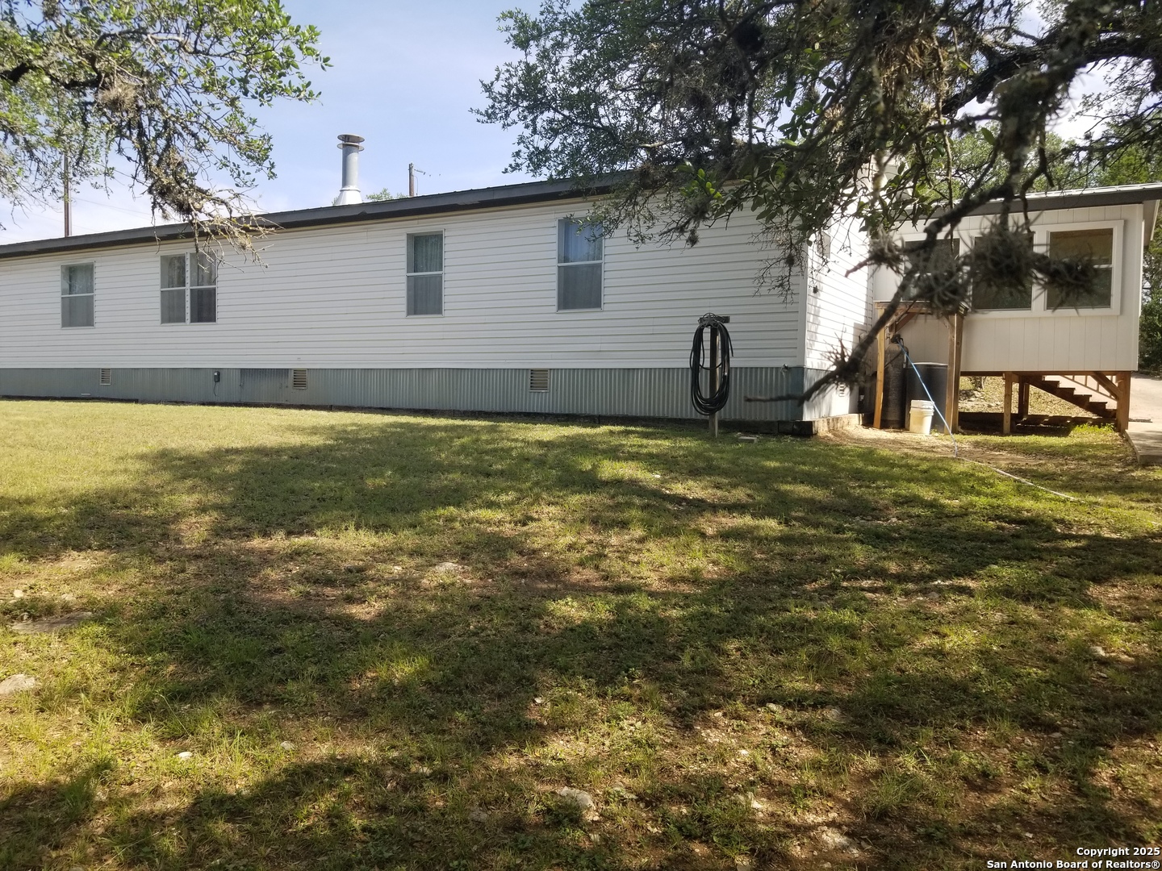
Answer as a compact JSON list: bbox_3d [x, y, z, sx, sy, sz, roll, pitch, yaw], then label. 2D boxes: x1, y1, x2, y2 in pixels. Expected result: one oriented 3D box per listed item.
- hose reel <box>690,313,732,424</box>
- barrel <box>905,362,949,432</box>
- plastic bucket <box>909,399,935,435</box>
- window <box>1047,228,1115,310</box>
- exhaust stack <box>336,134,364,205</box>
[{"bbox_3d":[1.634,-0.849,10.950,0.510,1.369,0.240,3,3,29],"label":"hose reel"},{"bbox_3d":[4.845,-0.527,12.200,0.600,0.980,0.600,3,3,29],"label":"barrel"},{"bbox_3d":[4.589,-0.242,11.750,0.320,0.456,0.320,3,3,29],"label":"plastic bucket"},{"bbox_3d":[7.572,-2.519,13.277,0.872,1.212,0.090,2,3,28],"label":"window"},{"bbox_3d":[-4.283,-4.920,16.200,0.500,1.305,0.500,3,3,29],"label":"exhaust stack"}]

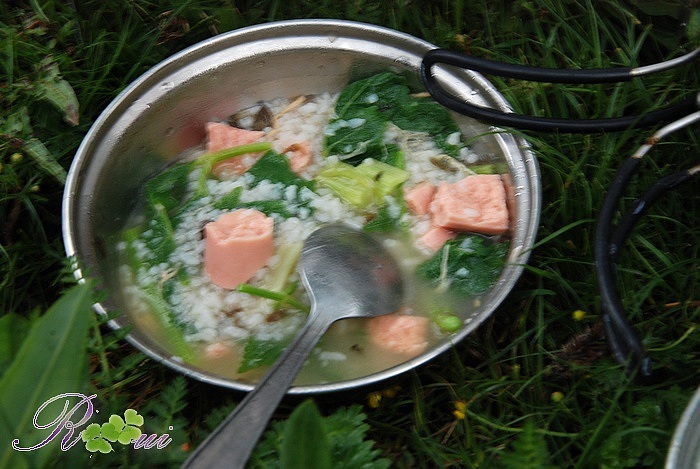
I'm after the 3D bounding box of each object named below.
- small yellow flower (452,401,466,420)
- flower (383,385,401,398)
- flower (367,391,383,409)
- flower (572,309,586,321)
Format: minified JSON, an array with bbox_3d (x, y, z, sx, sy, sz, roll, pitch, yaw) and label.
[{"bbox_3d":[0.041,0.065,0.714,0.005,0.007,0.006,-9,51,0],"label":"small yellow flower"},{"bbox_3d":[0.016,0.060,0.730,0.007,0.005,0.006,-9,51,0],"label":"flower"},{"bbox_3d":[0.009,0.062,0.725,0.006,0.006,0.006,-9,51,0],"label":"flower"},{"bbox_3d":[0.087,0.031,0.735,0.005,0.005,0.005,-9,51,0],"label":"flower"}]

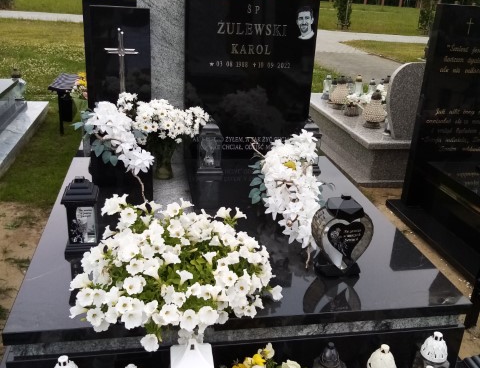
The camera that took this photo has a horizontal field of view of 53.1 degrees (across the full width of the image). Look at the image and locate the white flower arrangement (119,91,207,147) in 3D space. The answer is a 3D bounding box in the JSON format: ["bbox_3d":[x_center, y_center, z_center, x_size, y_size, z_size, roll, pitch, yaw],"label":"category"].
[{"bbox_3d":[-0.454,-0.372,2.817,0.540,0.310,0.380,0,22,-8],"label":"white flower arrangement"}]

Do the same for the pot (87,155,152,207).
[{"bbox_3d":[-0.611,-0.064,2.478,0.286,0.204,0.255,-1,23,-10],"label":"pot"}]

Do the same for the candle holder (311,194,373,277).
[{"bbox_3d":[0.390,0.197,1.843,0.224,0.316,0.143,4,22,1],"label":"candle holder"}]

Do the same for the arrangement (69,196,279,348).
[{"bbox_3d":[-0.211,0.264,1.635,0.663,0.377,0.530,-1,23,-10],"label":"arrangement"}]

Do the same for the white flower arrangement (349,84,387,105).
[{"bbox_3d":[1.342,-0.932,5.060,0.390,0.230,0.260,3,22,0],"label":"white flower arrangement"}]

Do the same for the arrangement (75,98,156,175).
[{"bbox_3d":[-0.620,-0.250,2.419,0.367,0.306,0.286,-1,23,-10],"label":"arrangement"}]

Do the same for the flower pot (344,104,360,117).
[{"bbox_3d":[1.050,-0.704,4.497,0.143,0.112,0.143,3,22,-1],"label":"flower pot"}]

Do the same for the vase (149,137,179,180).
[{"bbox_3d":[-0.460,-0.164,2.927,0.160,0.245,0.160,-1,23,-11],"label":"vase"}]

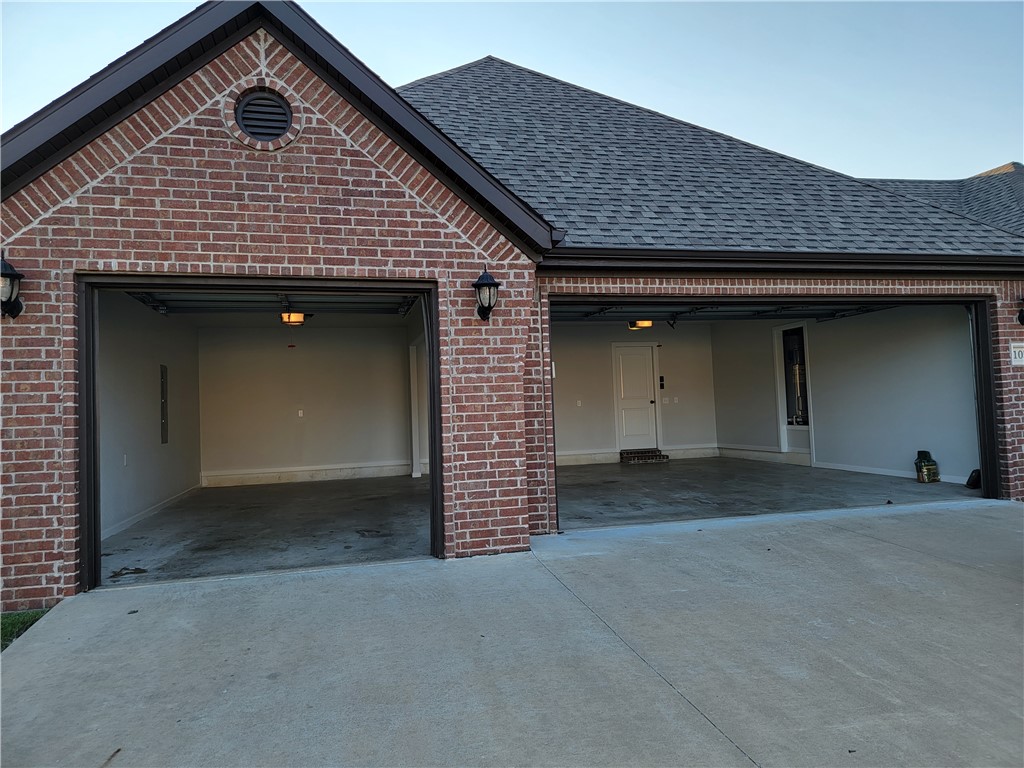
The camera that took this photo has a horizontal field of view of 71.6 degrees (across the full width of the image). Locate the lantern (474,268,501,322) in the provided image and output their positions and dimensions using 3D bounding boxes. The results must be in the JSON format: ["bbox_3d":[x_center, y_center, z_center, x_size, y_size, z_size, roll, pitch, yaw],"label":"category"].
[{"bbox_3d":[-0.209,-0.733,5.803,0.235,0.460,0.269,-1,-3,-16],"label":"lantern"}]

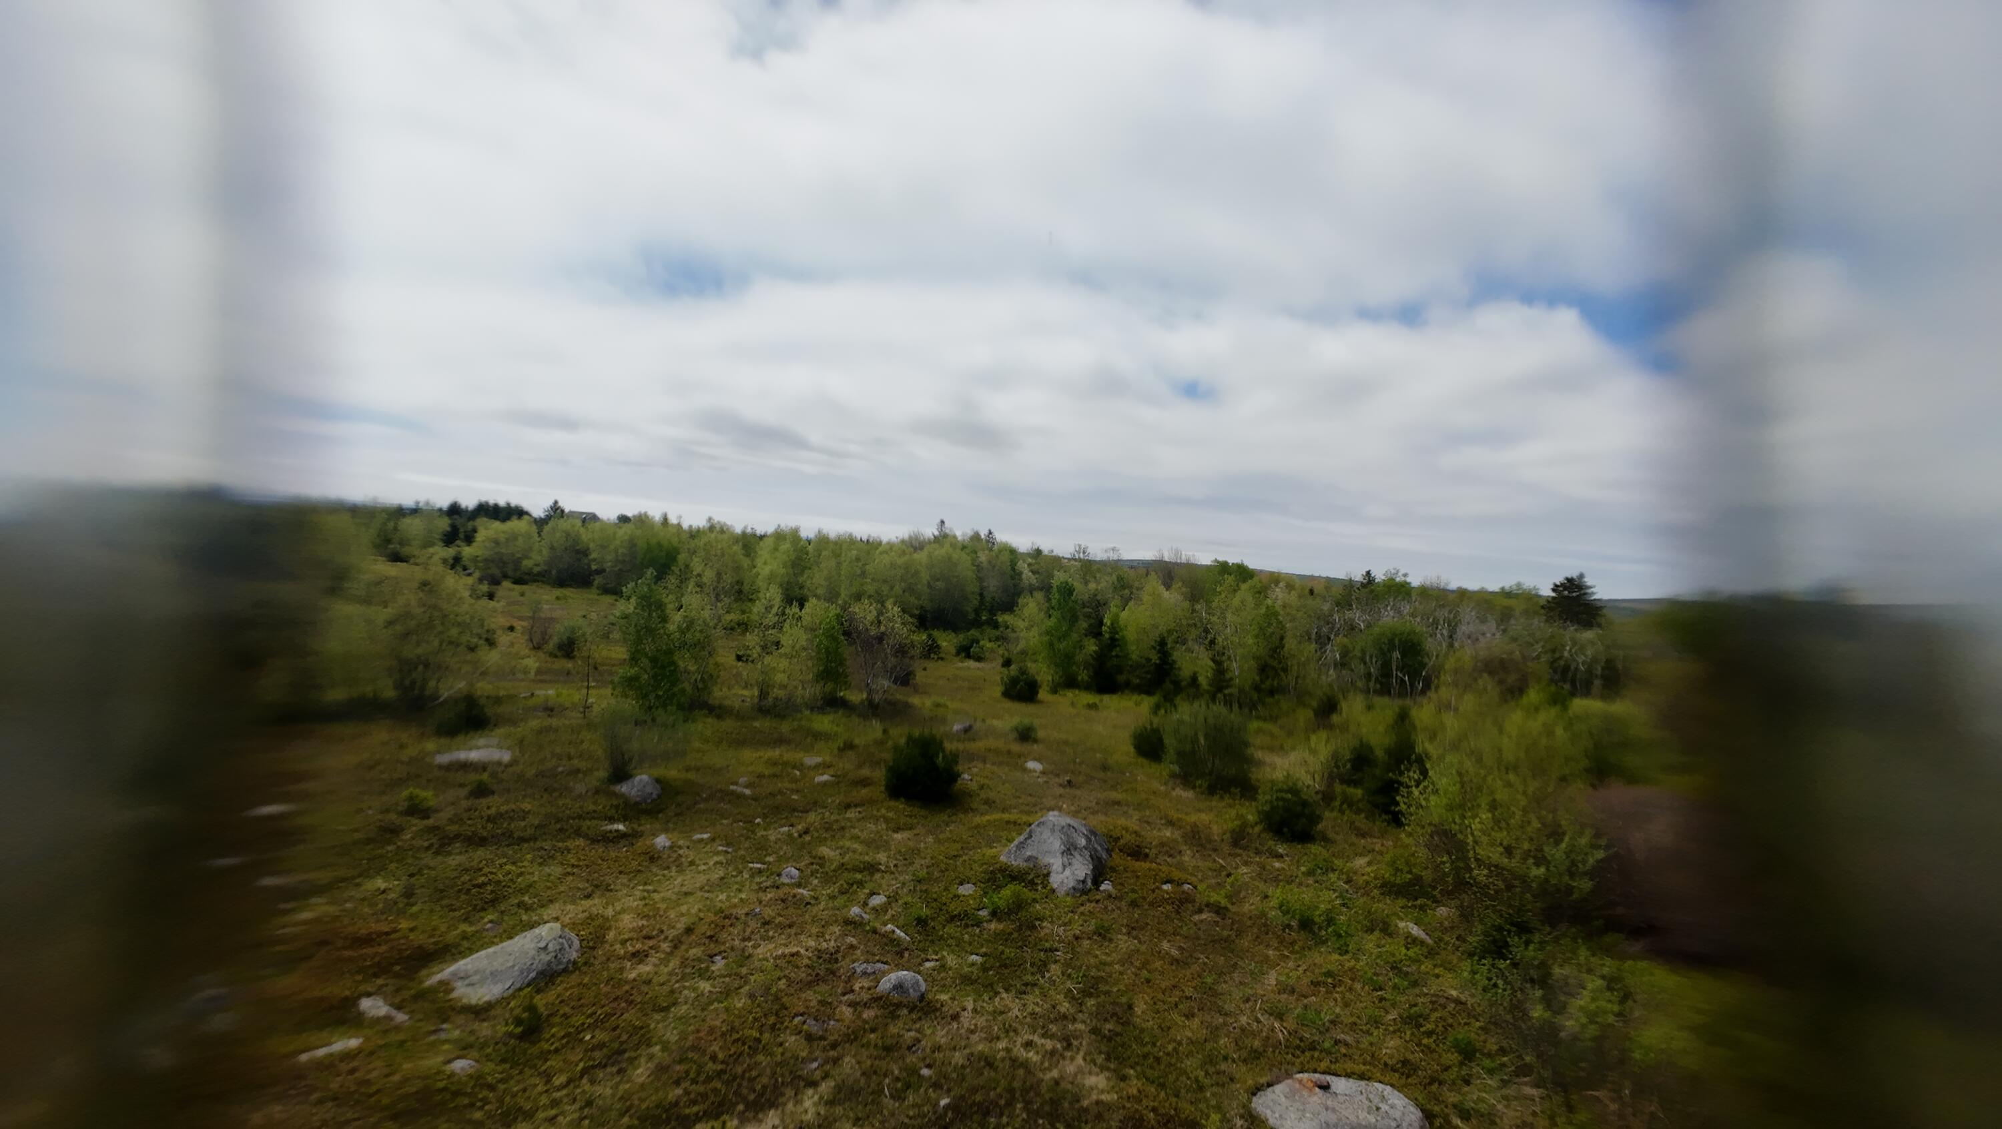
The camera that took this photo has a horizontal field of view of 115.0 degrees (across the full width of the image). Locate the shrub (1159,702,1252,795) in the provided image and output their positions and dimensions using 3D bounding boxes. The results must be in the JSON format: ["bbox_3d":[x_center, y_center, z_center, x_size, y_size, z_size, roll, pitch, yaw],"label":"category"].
[{"bbox_3d":[4.708,4.056,14.533,2.110,1.890,2.000,4,1,19],"label":"shrub"}]

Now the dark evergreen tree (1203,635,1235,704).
[{"bbox_3d":[8.041,3.851,23.488,1.150,2.590,1.100,4,1,20],"label":"dark evergreen tree"}]

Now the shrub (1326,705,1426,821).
[{"bbox_3d":[7.931,4.131,13.467,2.150,2.240,2.040,5,1,32],"label":"shrub"}]

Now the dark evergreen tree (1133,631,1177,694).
[{"bbox_3d":[5.699,3.553,23.168,1.560,2.170,1.560,4,1,14],"label":"dark evergreen tree"}]

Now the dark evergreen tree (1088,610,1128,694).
[{"bbox_3d":[3.967,3.085,23.040,1.510,2.846,1.510,4,1,10],"label":"dark evergreen tree"}]

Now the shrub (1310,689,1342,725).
[{"bbox_3d":[10.957,4.779,21.465,1.110,1.200,1.050,5,1,28],"label":"shrub"}]

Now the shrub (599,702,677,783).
[{"bbox_3d":[-7.146,3.421,12.551,1.510,1.470,1.430,4,1,-29],"label":"shrub"}]

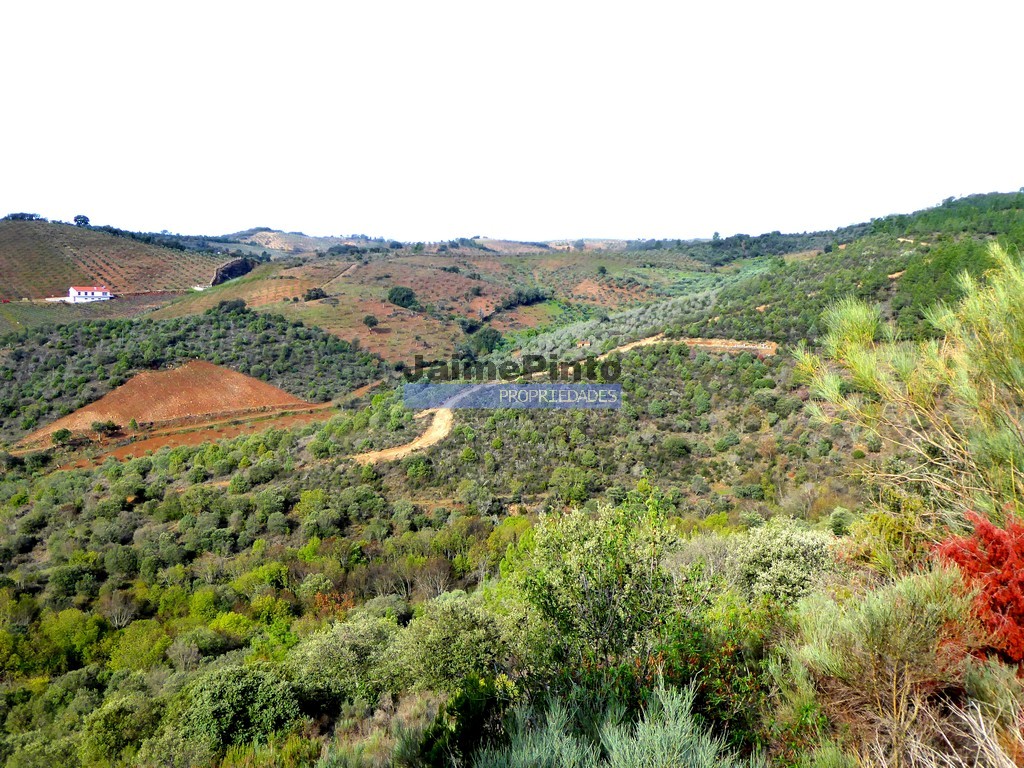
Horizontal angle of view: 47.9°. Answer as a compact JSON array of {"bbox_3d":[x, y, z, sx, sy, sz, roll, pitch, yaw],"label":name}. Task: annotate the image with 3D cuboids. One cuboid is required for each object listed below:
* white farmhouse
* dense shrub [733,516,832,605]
[{"bbox_3d":[-199.114,-42.043,545.000,17.500,7.000,8.500,-6,9,-40],"label":"white farmhouse"},{"bbox_3d":[4.806,3.172,20.500,1.750,1.650,1.700,2,7,13],"label":"dense shrub"}]

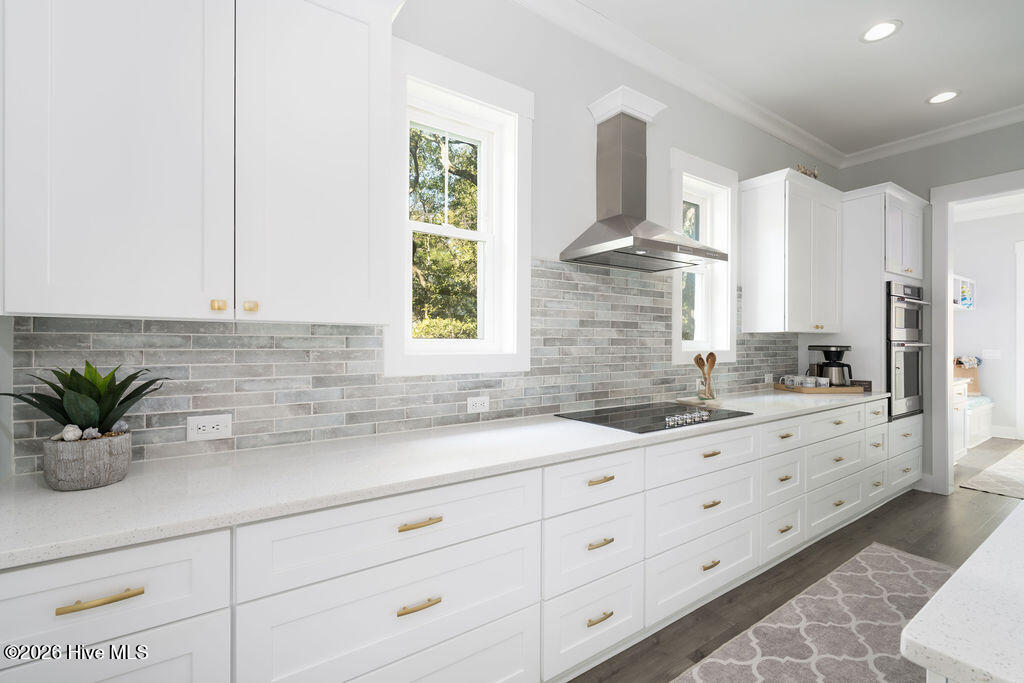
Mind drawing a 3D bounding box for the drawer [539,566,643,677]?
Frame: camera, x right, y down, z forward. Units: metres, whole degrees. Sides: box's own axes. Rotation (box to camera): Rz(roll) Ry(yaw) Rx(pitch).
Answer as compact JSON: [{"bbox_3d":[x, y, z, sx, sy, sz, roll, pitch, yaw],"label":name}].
[{"bbox_3d":[0.194,1.057,1.857,0.536,0.287,0.550,0,0,-33],"label":"drawer"}]

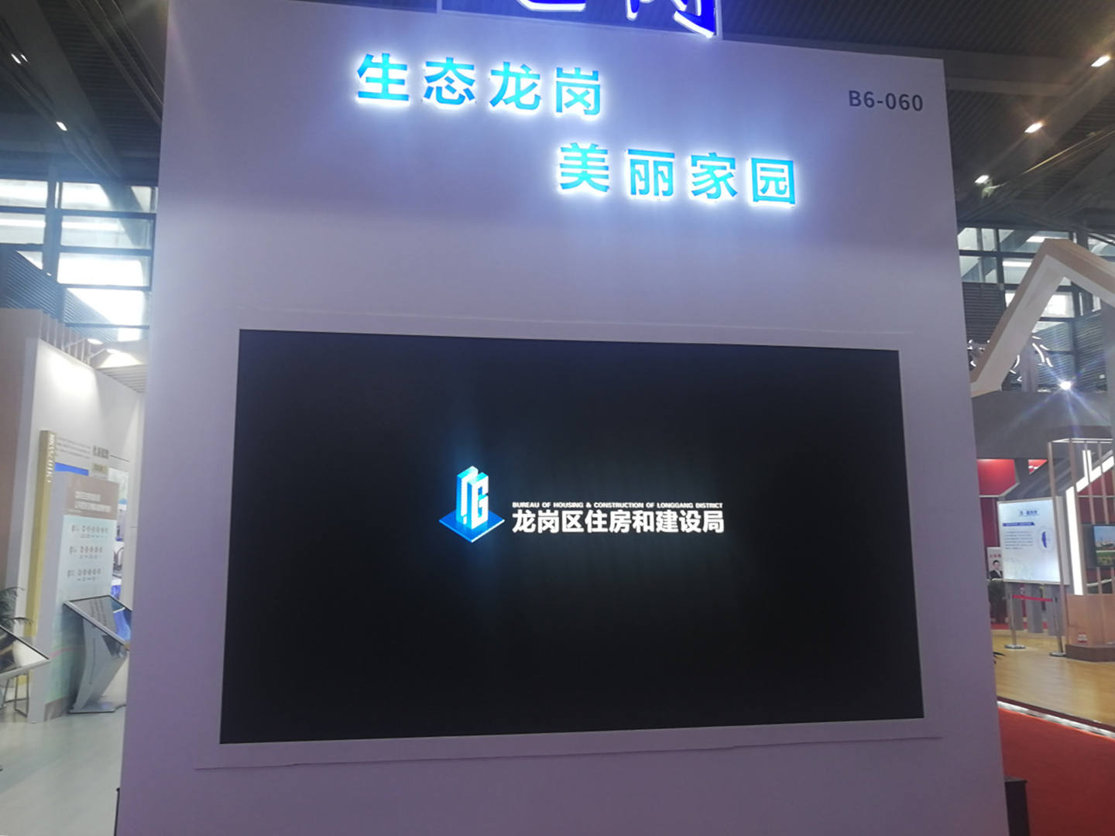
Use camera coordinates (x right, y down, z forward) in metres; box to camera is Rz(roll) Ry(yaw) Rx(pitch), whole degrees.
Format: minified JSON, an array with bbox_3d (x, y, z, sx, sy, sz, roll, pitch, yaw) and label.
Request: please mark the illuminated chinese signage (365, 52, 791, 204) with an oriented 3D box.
[{"bbox_3d":[0.129,-1.400,4.188,2.154,0.639,0.060,1,-8,-9],"label":"illuminated chinese signage"}]

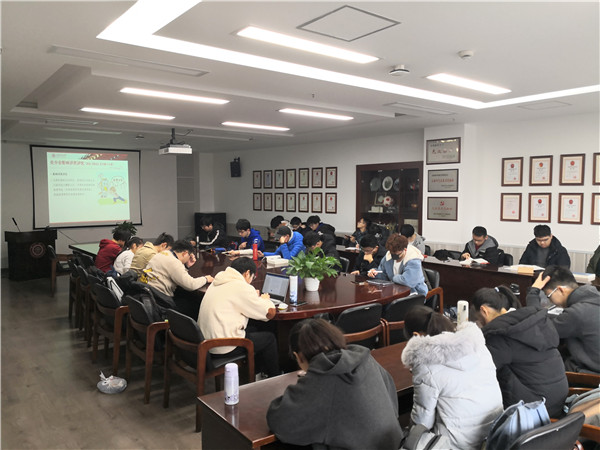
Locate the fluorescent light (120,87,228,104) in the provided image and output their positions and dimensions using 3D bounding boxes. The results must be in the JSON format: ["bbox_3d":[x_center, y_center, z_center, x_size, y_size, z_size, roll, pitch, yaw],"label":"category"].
[{"bbox_3d":[-1.331,-1.428,5.115,1.200,0.080,0.200,-4,5,-38],"label":"fluorescent light"}]

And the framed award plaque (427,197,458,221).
[{"bbox_3d":[2.167,-0.240,7.091,0.030,0.350,0.500,-4,6,-43],"label":"framed award plaque"}]

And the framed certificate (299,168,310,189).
[{"bbox_3d":[0.103,-1.100,11.070,0.030,0.460,0.338,-4,5,-44],"label":"framed certificate"}]

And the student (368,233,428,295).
[{"bbox_3d":[0.985,0.686,4.600,0.720,1.220,0.540,-4,6,-40],"label":"student"}]

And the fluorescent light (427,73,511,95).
[{"bbox_3d":[1.657,-1.367,4.510,1.200,0.060,0.190,-4,5,-39],"label":"fluorescent light"}]

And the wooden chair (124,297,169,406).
[{"bbox_3d":[-1.210,1.050,4.194,0.580,0.820,0.560,-3,5,-34],"label":"wooden chair"}]

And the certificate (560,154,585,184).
[{"bbox_3d":[3.491,-0.701,5.992,0.025,0.402,0.293,-4,6,-43],"label":"certificate"}]

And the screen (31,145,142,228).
[{"bbox_3d":[-4.406,-0.778,9.853,2.147,1.638,0.050,-4,5,-38],"label":"screen"}]

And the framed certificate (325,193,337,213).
[{"bbox_3d":[0.712,-0.483,10.492,0.030,0.460,0.338,-4,5,-44],"label":"framed certificate"}]

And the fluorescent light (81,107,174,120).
[{"bbox_3d":[-2.316,-1.536,6.401,1.240,0.060,0.300,-2,4,-32],"label":"fluorescent light"}]

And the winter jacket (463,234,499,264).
[{"bbox_3d":[2.562,0.414,6.603,0.430,0.610,0.510,-4,5,-38],"label":"winter jacket"}]

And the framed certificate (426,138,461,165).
[{"bbox_3d":[2.256,-1.157,7.389,0.030,0.391,0.628,-4,5,-38],"label":"framed certificate"}]

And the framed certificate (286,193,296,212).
[{"bbox_3d":[-0.190,-0.508,10.800,0.317,0.438,0.025,4,6,44],"label":"framed certificate"}]

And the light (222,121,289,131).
[{"bbox_3d":[-0.667,-1.585,7.462,1.220,0.080,0.200,-4,5,-38],"label":"light"}]

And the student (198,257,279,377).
[{"bbox_3d":[-0.478,0.824,3.847,0.840,1.180,0.560,-4,5,-38],"label":"student"}]

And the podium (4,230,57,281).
[{"bbox_3d":[-5.617,0.629,9.806,0.800,0.980,0.550,-3,5,-37],"label":"podium"}]

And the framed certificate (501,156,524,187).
[{"bbox_3d":[2.984,-0.741,6.567,0.025,0.402,0.293,-4,6,-43],"label":"framed certificate"}]

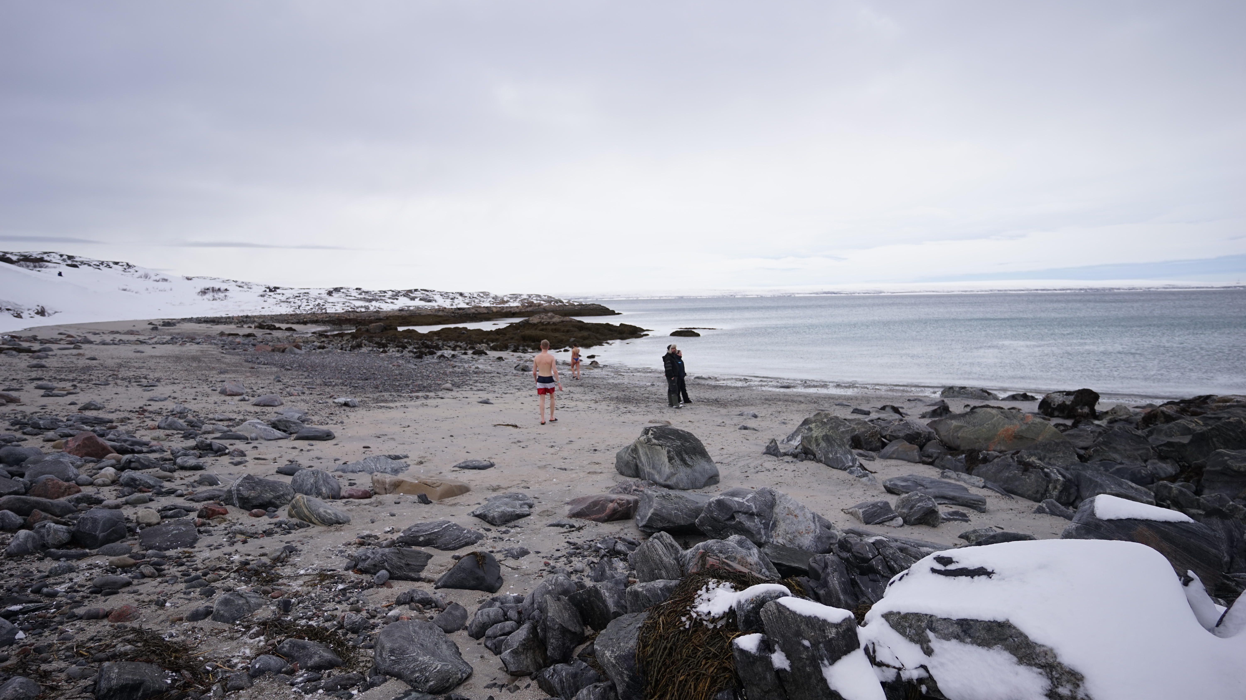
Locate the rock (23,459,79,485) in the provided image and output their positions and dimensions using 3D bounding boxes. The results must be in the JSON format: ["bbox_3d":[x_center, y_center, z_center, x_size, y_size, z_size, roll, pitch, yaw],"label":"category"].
[{"bbox_3d":[-6.221,1.341,6.419,0.432,0.263,0.324,-4,6,-30],"label":"rock"}]

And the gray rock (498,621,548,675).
[{"bbox_3d":[-0.529,1.568,3.133,0.247,0.224,0.223,-1,5,0],"label":"gray rock"}]

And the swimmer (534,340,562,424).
[{"bbox_3d":[-1.631,0.684,12.720,0.620,1.810,0.500,-1,5,5],"label":"swimmer"}]

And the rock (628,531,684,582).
[{"bbox_3d":[0.237,1.490,4.276,0.407,0.333,0.346,0,5,10],"label":"rock"}]

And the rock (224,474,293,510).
[{"bbox_3d":[-3.717,1.423,6.016,0.597,0.289,0.448,-3,5,-20],"label":"rock"}]

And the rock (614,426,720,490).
[{"bbox_3d":[0.572,1.379,7.591,1.328,0.727,1.062,0,5,15],"label":"rock"}]

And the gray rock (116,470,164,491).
[{"bbox_3d":[-5.320,1.428,6.490,0.401,0.175,0.261,-3,5,-20],"label":"gray rock"}]

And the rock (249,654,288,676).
[{"bbox_3d":[-1.902,1.694,3.157,0.179,0.083,0.104,-4,6,-30],"label":"rock"}]

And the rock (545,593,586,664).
[{"bbox_3d":[-0.328,1.597,3.376,0.217,0.343,0.239,0,5,15],"label":"rock"}]

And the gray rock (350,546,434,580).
[{"bbox_3d":[-1.770,1.635,4.513,0.587,0.170,0.364,0,5,10],"label":"gray rock"}]

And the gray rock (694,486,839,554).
[{"bbox_3d":[1.298,1.548,5.409,1.250,0.474,0.650,0,5,16],"label":"gray rock"}]

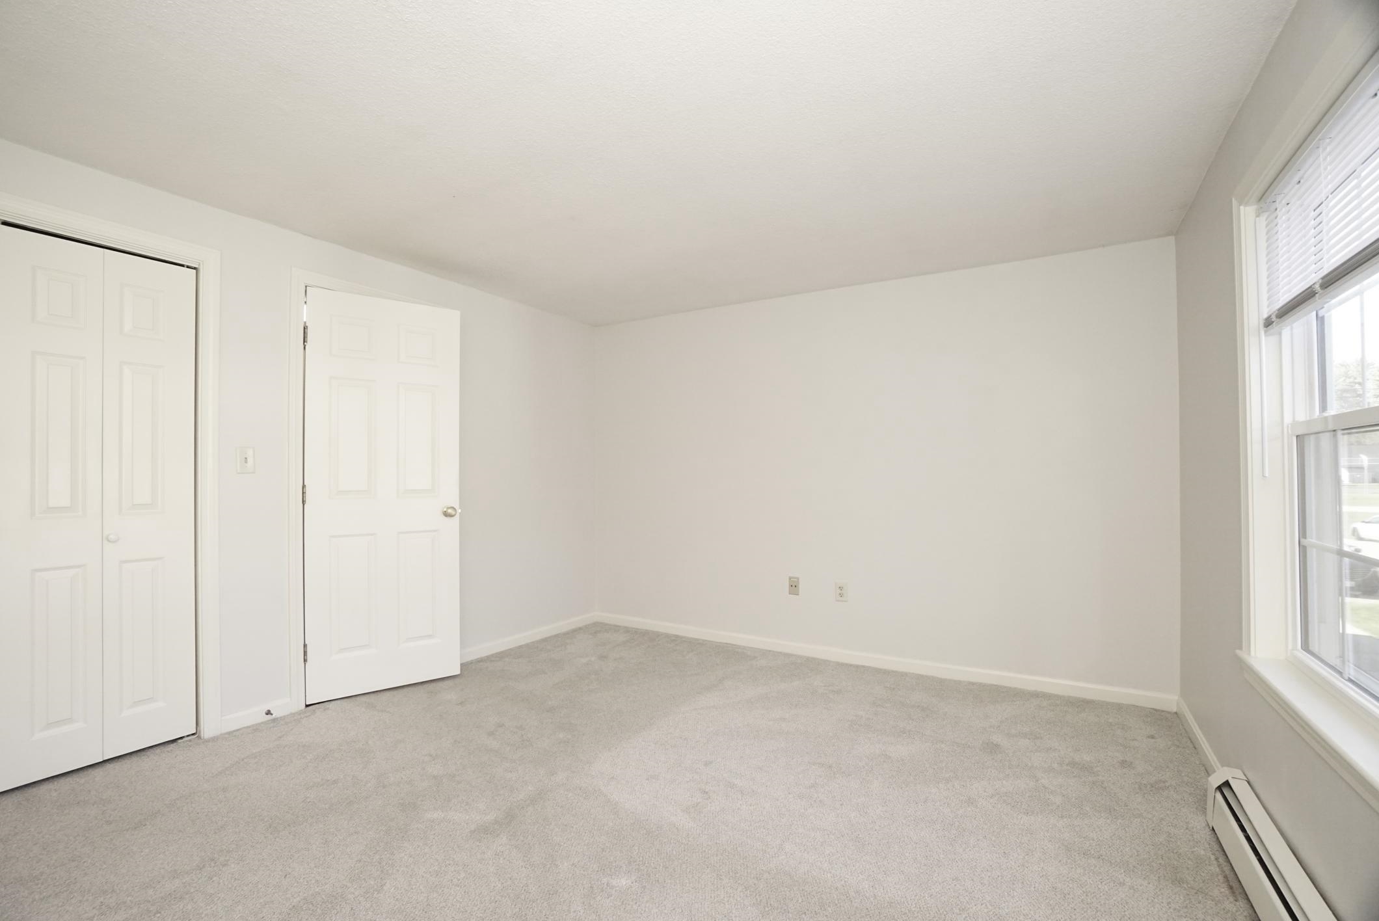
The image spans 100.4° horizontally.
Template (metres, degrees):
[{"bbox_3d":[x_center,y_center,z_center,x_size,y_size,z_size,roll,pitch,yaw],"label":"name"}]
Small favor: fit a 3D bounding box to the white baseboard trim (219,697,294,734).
[{"bbox_3d":[-1.987,1.169,2.642,0.018,0.072,0.268,-1,-1,33],"label":"white baseboard trim"}]

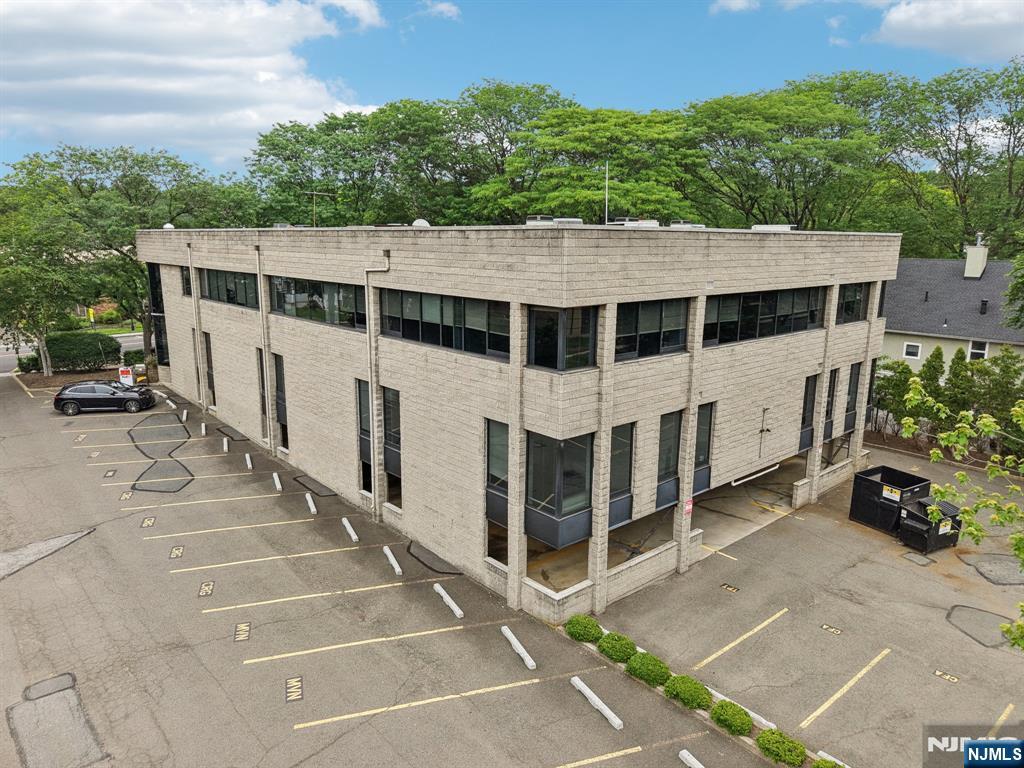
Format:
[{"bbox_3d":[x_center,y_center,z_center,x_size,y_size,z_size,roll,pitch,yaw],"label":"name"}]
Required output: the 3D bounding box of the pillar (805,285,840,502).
[{"bbox_3d":[11.974,0.488,27.532,0.410,8.640,0.380,-10,16,-41],"label":"pillar"}]

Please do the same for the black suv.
[{"bbox_3d":[-21.844,0.602,38.279,4.840,1.680,1.950,-2,12,-13],"label":"black suv"}]

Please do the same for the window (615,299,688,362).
[{"bbox_3d":[3.880,-1.515,19.886,3.550,1.610,0.120,-10,16,-41],"label":"window"}]

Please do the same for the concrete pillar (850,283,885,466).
[{"bbox_3d":[14.919,-0.056,30.074,0.430,8.500,0.310,-10,15,-40],"label":"concrete pillar"}]

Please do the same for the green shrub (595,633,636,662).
[{"bbox_3d":[2.623,6.596,17.744,0.880,0.550,1.000,-10,15,-40],"label":"green shrub"}]

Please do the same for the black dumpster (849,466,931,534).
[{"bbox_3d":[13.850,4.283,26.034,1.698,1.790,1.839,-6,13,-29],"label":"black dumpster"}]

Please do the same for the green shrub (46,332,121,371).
[{"bbox_3d":[-27.481,-2.116,45.246,3.800,2.100,2.000,-10,16,-41],"label":"green shrub"}]

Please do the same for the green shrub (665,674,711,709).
[{"bbox_3d":[4.000,6.963,16.119,0.920,0.520,1.060,-10,15,-40],"label":"green shrub"}]

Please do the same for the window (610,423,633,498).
[{"bbox_3d":[2.995,2.229,19.942,1.230,2.190,0.160,-10,15,-40],"label":"window"}]

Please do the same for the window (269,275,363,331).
[{"bbox_3d":[-7.564,-3.193,27.453,0.160,1.660,8.490,-10,15,-40],"label":"window"}]

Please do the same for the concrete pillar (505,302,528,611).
[{"bbox_3d":[0.207,2.031,19.103,0.390,8.440,0.430,-10,16,-41],"label":"concrete pillar"}]

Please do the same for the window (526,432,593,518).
[{"bbox_3d":[1.289,2.276,19.133,1.340,2.200,1.340,-10,16,-41],"label":"window"}]

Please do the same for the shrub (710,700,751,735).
[{"bbox_3d":[4.707,7.084,15.102,0.720,0.660,0.900,-10,16,-41],"label":"shrub"}]

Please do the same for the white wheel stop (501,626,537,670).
[{"bbox_3d":[0.160,6.723,18.140,0.150,0.110,1.830,-4,13,-22],"label":"white wheel stop"}]

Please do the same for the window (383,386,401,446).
[{"bbox_3d":[-3.970,1.209,23.798,0.120,2.070,1.130,-10,16,-41],"label":"window"}]

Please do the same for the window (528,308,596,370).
[{"bbox_3d":[1.316,-1.239,18.350,1.350,1.570,1.230,-10,16,-41],"label":"window"}]

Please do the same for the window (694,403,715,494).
[{"bbox_3d":[6.001,2.061,22.606,1.220,2.930,0.180,-10,15,-40],"label":"window"}]

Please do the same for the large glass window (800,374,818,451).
[{"bbox_3d":[11.305,1.137,27.196,1.230,2.930,0.180,-10,15,-40],"label":"large glass window"}]

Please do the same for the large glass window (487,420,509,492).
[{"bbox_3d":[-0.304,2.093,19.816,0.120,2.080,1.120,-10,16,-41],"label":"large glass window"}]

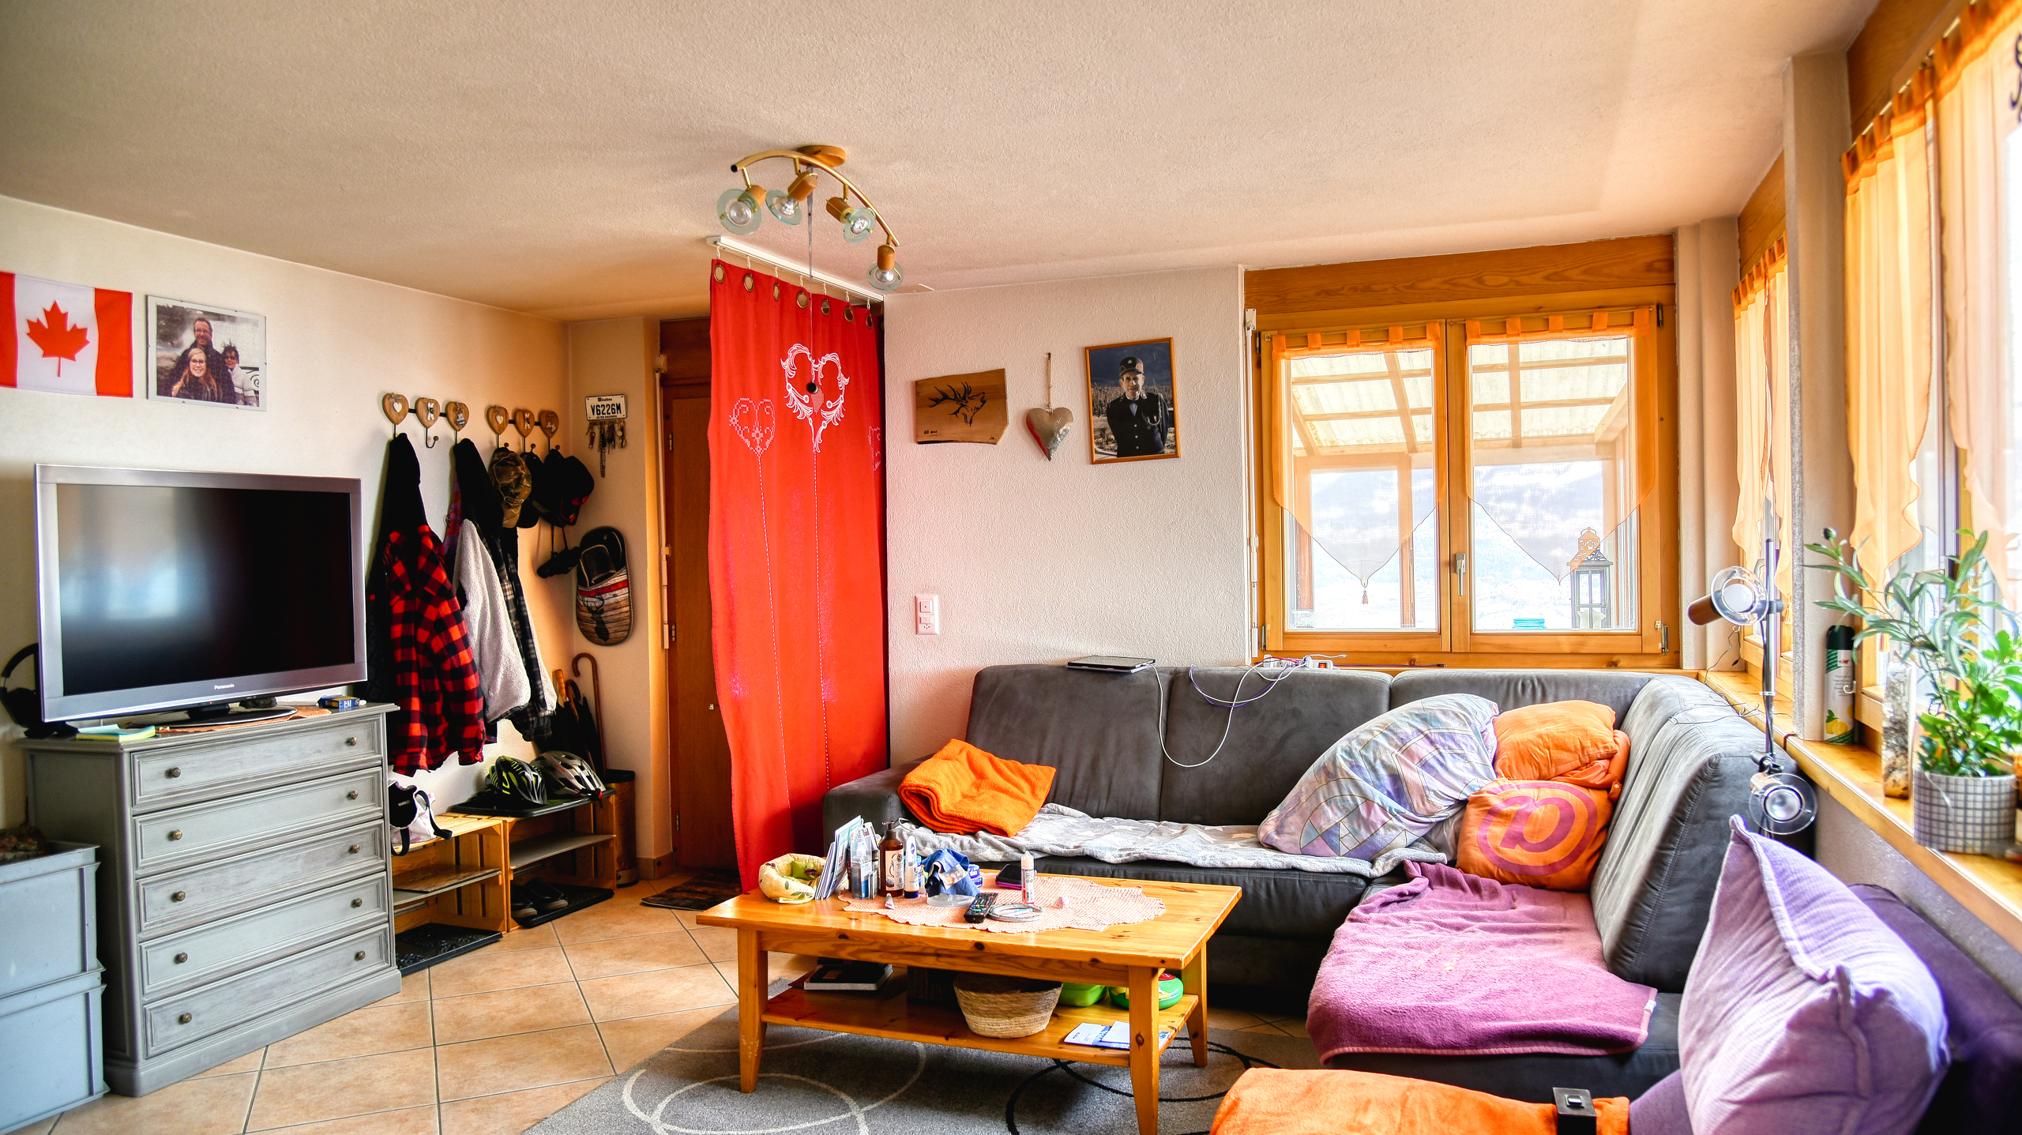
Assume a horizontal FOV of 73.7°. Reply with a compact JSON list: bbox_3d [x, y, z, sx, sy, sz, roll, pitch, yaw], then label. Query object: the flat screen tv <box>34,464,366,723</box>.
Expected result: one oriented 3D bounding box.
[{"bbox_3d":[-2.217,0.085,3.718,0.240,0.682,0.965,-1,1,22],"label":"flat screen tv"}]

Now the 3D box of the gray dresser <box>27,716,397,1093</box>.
[{"bbox_3d":[-2.164,0.855,3.715,0.435,0.853,0.827,-1,1,22],"label":"gray dresser"}]

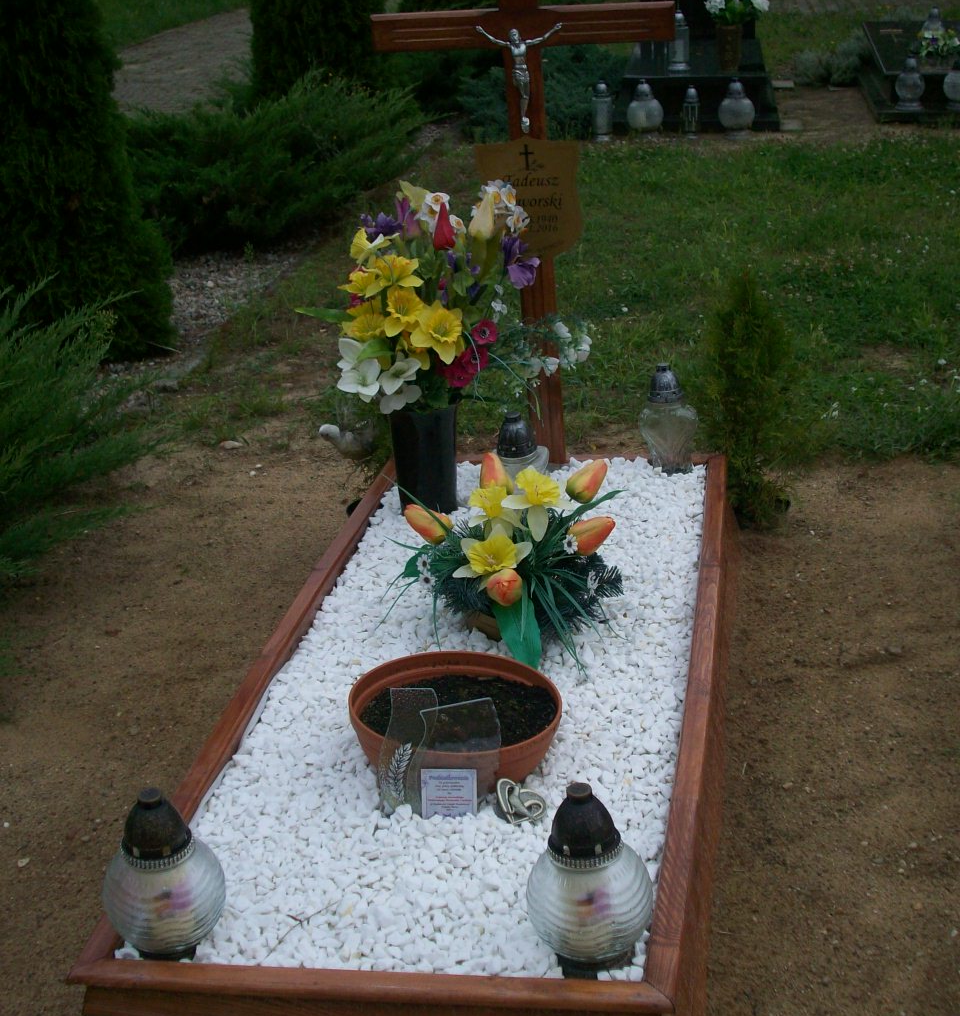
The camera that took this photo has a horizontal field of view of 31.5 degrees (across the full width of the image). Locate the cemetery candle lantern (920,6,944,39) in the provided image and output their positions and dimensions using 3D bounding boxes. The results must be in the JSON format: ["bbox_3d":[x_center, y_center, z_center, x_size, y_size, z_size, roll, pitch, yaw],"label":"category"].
[{"bbox_3d":[2.514,-2.652,9.408,0.145,0.225,0.145,0,22,9],"label":"cemetery candle lantern"}]

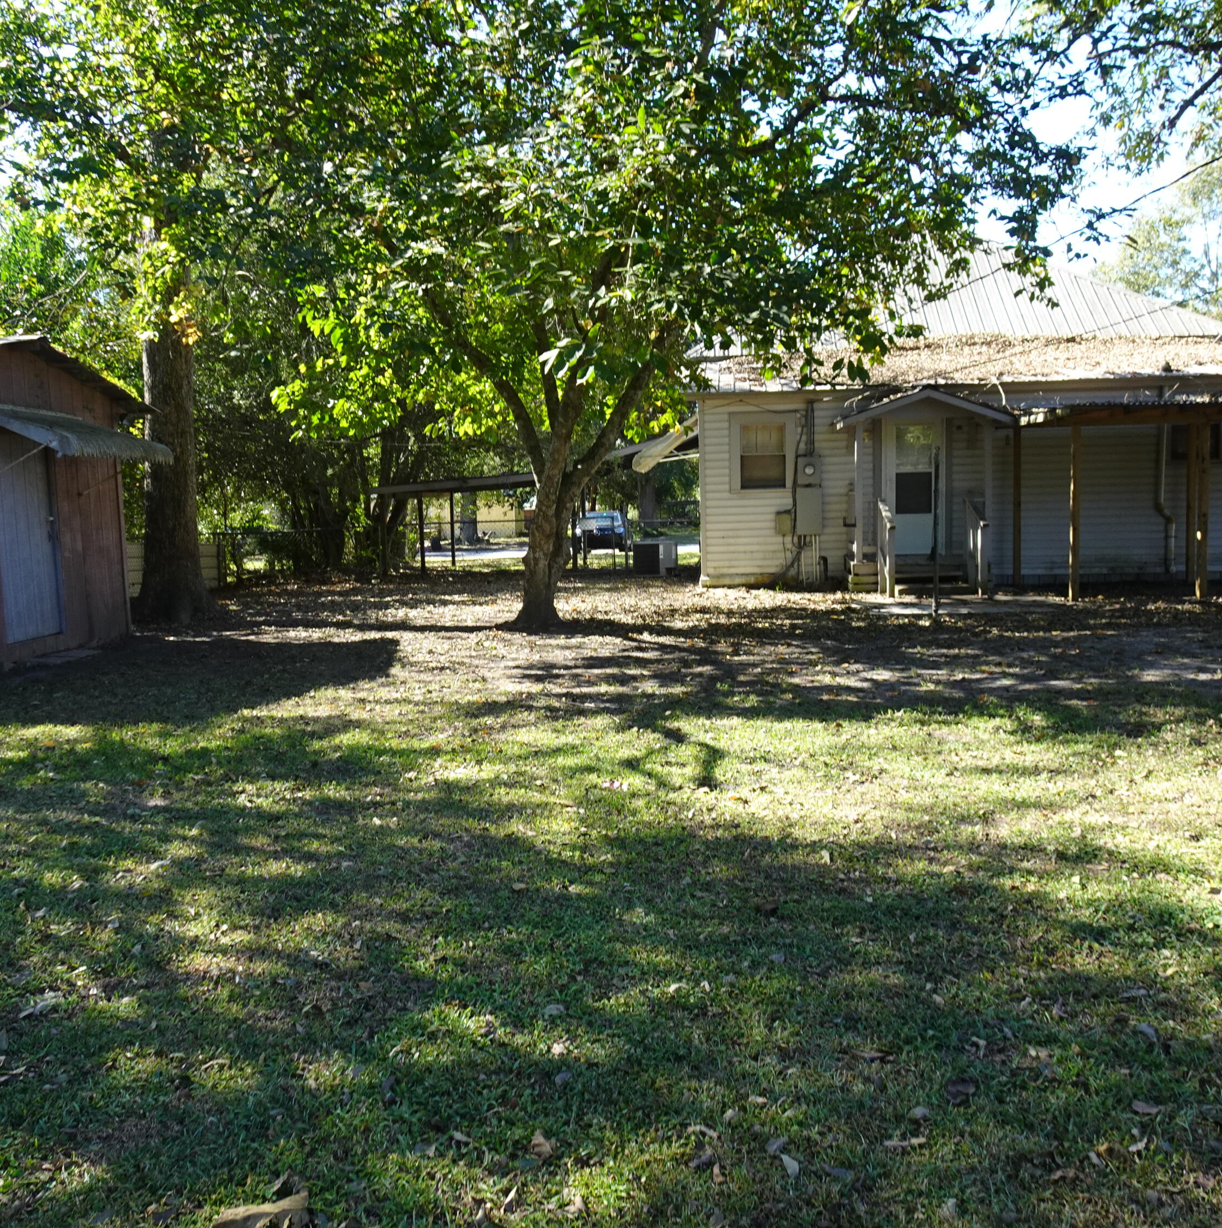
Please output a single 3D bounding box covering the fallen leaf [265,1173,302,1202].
[{"bbox_3d":[-0.627,1.096,2.168,0.058,0.028,0.037,0,6,19],"label":"fallen leaf"}]

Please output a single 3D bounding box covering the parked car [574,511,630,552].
[{"bbox_3d":[-0.351,-3.209,44.500,1.800,1.580,4.600,-1,6,5],"label":"parked car"}]

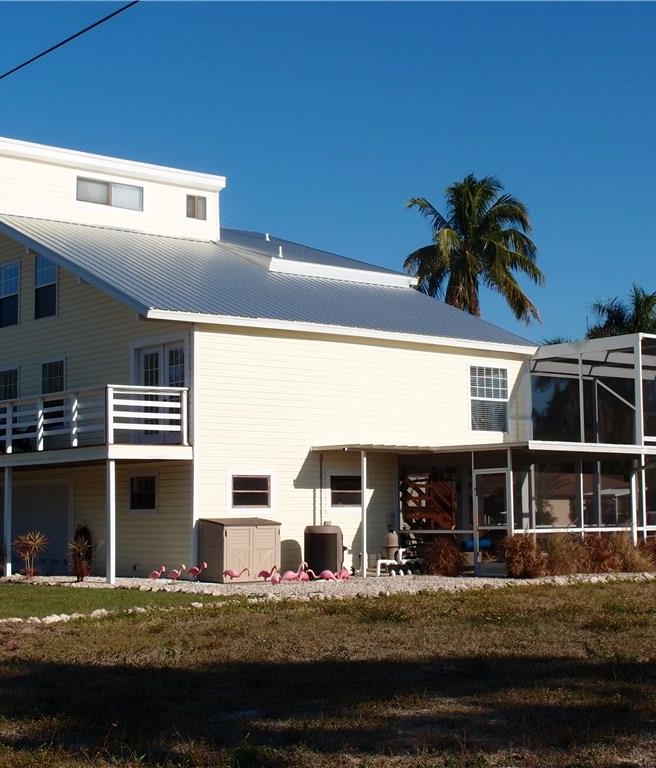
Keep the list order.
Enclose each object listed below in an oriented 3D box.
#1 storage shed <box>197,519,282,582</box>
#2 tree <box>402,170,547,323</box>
[{"bbox_3d":[-1.655,3.115,25.602,1.307,1.171,0.809,4,-7,-39],"label":"storage shed"},{"bbox_3d":[5.412,-0.894,49.626,5.144,13.621,5.144,-1,-5,6],"label":"tree"}]

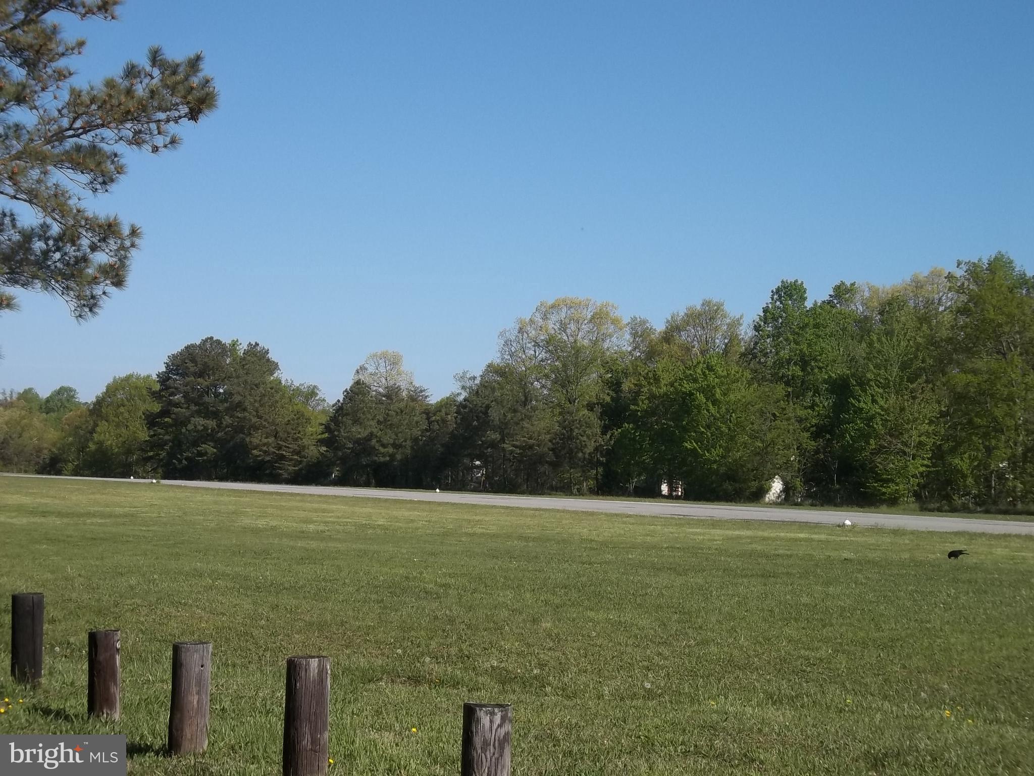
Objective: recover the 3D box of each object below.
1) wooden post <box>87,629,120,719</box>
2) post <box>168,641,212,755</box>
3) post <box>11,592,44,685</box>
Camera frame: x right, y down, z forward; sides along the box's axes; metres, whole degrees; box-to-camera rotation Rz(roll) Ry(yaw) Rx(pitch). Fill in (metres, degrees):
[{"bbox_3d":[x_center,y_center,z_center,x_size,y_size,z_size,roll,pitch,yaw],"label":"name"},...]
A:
[{"bbox_3d":[-2.513,1.744,11.450,0.190,0.526,0.190,2,-3,-12],"label":"wooden post"},{"bbox_3d":[-1.736,1.652,10.000,0.206,0.583,0.206,2,-3,-9],"label":"post"},{"bbox_3d":[-3.354,1.724,12.900,0.215,0.621,0.215,2,-3,-14],"label":"post"}]

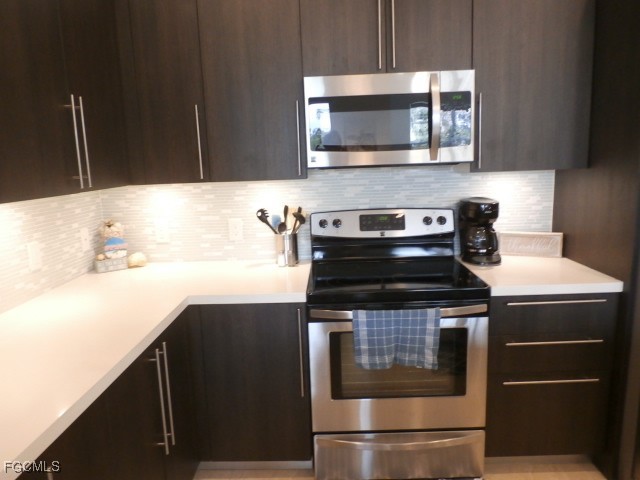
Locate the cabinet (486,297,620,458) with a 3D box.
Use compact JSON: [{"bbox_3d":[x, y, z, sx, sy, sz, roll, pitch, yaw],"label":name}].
[{"bbox_3d":[1.006,0.546,2.313,0.533,0.758,0.620,-2,9,2],"label":"cabinet"}]

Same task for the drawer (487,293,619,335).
[{"bbox_3d":[0.993,0.273,2.215,0.525,0.184,0.525,-2,9,2],"label":"drawer"}]

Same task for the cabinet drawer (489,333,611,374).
[{"bbox_3d":[0.997,0.449,2.244,0.520,0.173,0.525,-2,9,2],"label":"cabinet drawer"}]

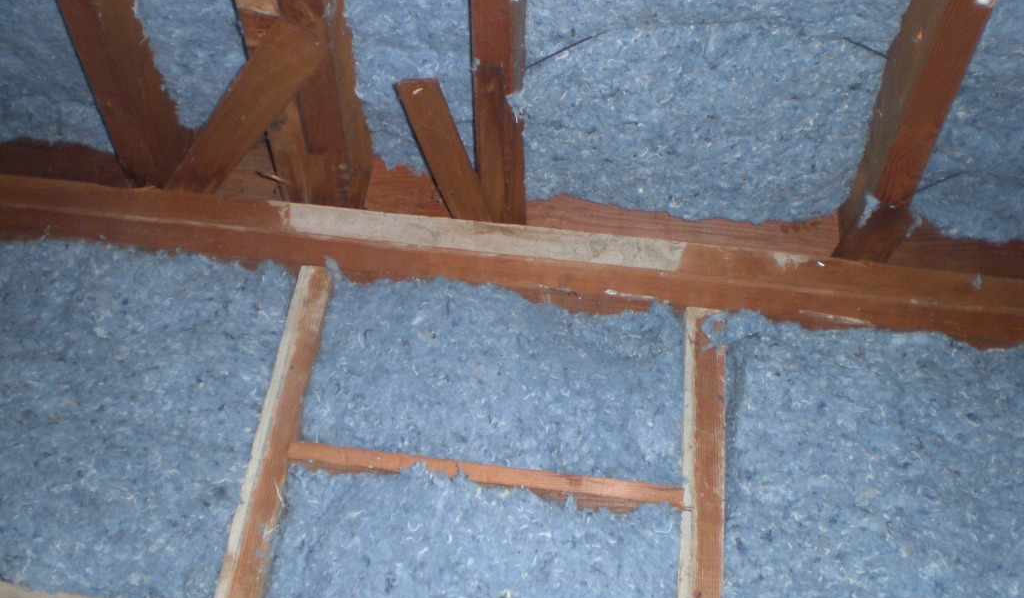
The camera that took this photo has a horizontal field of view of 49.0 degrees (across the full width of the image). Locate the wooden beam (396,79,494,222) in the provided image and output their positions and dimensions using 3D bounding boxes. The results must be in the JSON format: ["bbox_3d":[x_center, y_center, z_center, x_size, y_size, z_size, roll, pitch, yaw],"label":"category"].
[{"bbox_3d":[-0.062,-0.145,1.155,0.038,0.022,0.214,-5,-41,15],"label":"wooden beam"}]

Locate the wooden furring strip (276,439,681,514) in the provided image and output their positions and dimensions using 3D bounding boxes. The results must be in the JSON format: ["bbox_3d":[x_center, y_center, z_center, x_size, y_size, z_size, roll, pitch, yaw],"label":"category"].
[{"bbox_3d":[-0.026,0.176,1.074,0.374,0.018,0.045,6,-33,3],"label":"wooden furring strip"}]

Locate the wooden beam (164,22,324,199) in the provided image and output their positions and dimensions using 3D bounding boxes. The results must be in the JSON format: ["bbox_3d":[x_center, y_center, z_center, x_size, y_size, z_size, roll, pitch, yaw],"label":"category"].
[{"bbox_3d":[-0.282,-0.172,1.149,0.050,0.027,0.290,29,-44,-23],"label":"wooden beam"}]

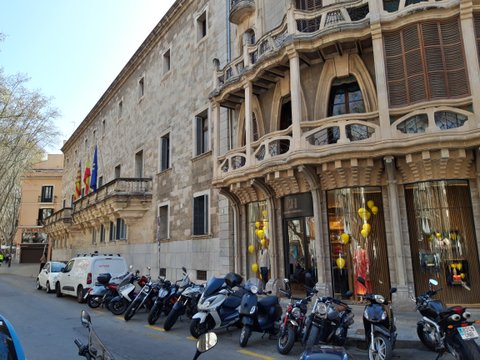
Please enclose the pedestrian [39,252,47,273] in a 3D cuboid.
[{"bbox_3d":[-15.101,6.433,27.607,0.500,1.680,0.350,8,-14,-35],"label":"pedestrian"}]

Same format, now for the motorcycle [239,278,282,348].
[{"bbox_3d":[0.392,2.631,7.404,0.720,1.200,1.800,-7,-13,27],"label":"motorcycle"}]

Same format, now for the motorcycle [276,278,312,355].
[{"bbox_3d":[1.136,2.531,6.916,0.800,1.180,2.050,-7,-13,26],"label":"motorcycle"}]

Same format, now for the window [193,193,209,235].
[{"bbox_3d":[-2.036,1.842,18.816,0.200,2.100,1.650,7,-14,-35],"label":"window"}]

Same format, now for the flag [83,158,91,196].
[{"bbox_3d":[-12.232,-0.279,28.728,0.600,3.100,0.250,5,-12,-31],"label":"flag"}]

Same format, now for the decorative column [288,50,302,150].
[{"bbox_3d":[1.784,-2.690,11.786,0.340,3.380,0.340,-1,-10,0],"label":"decorative column"}]

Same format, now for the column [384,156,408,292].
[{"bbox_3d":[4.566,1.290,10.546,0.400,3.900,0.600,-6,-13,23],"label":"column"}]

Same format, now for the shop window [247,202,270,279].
[{"bbox_3d":[0.787,2.721,14.871,0.200,3.620,1.250,9,-15,-43],"label":"shop window"}]

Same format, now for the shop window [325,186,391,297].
[{"bbox_3d":[3.904,2.051,11.831,1.880,3.640,0.250,-7,-12,27],"label":"shop window"}]

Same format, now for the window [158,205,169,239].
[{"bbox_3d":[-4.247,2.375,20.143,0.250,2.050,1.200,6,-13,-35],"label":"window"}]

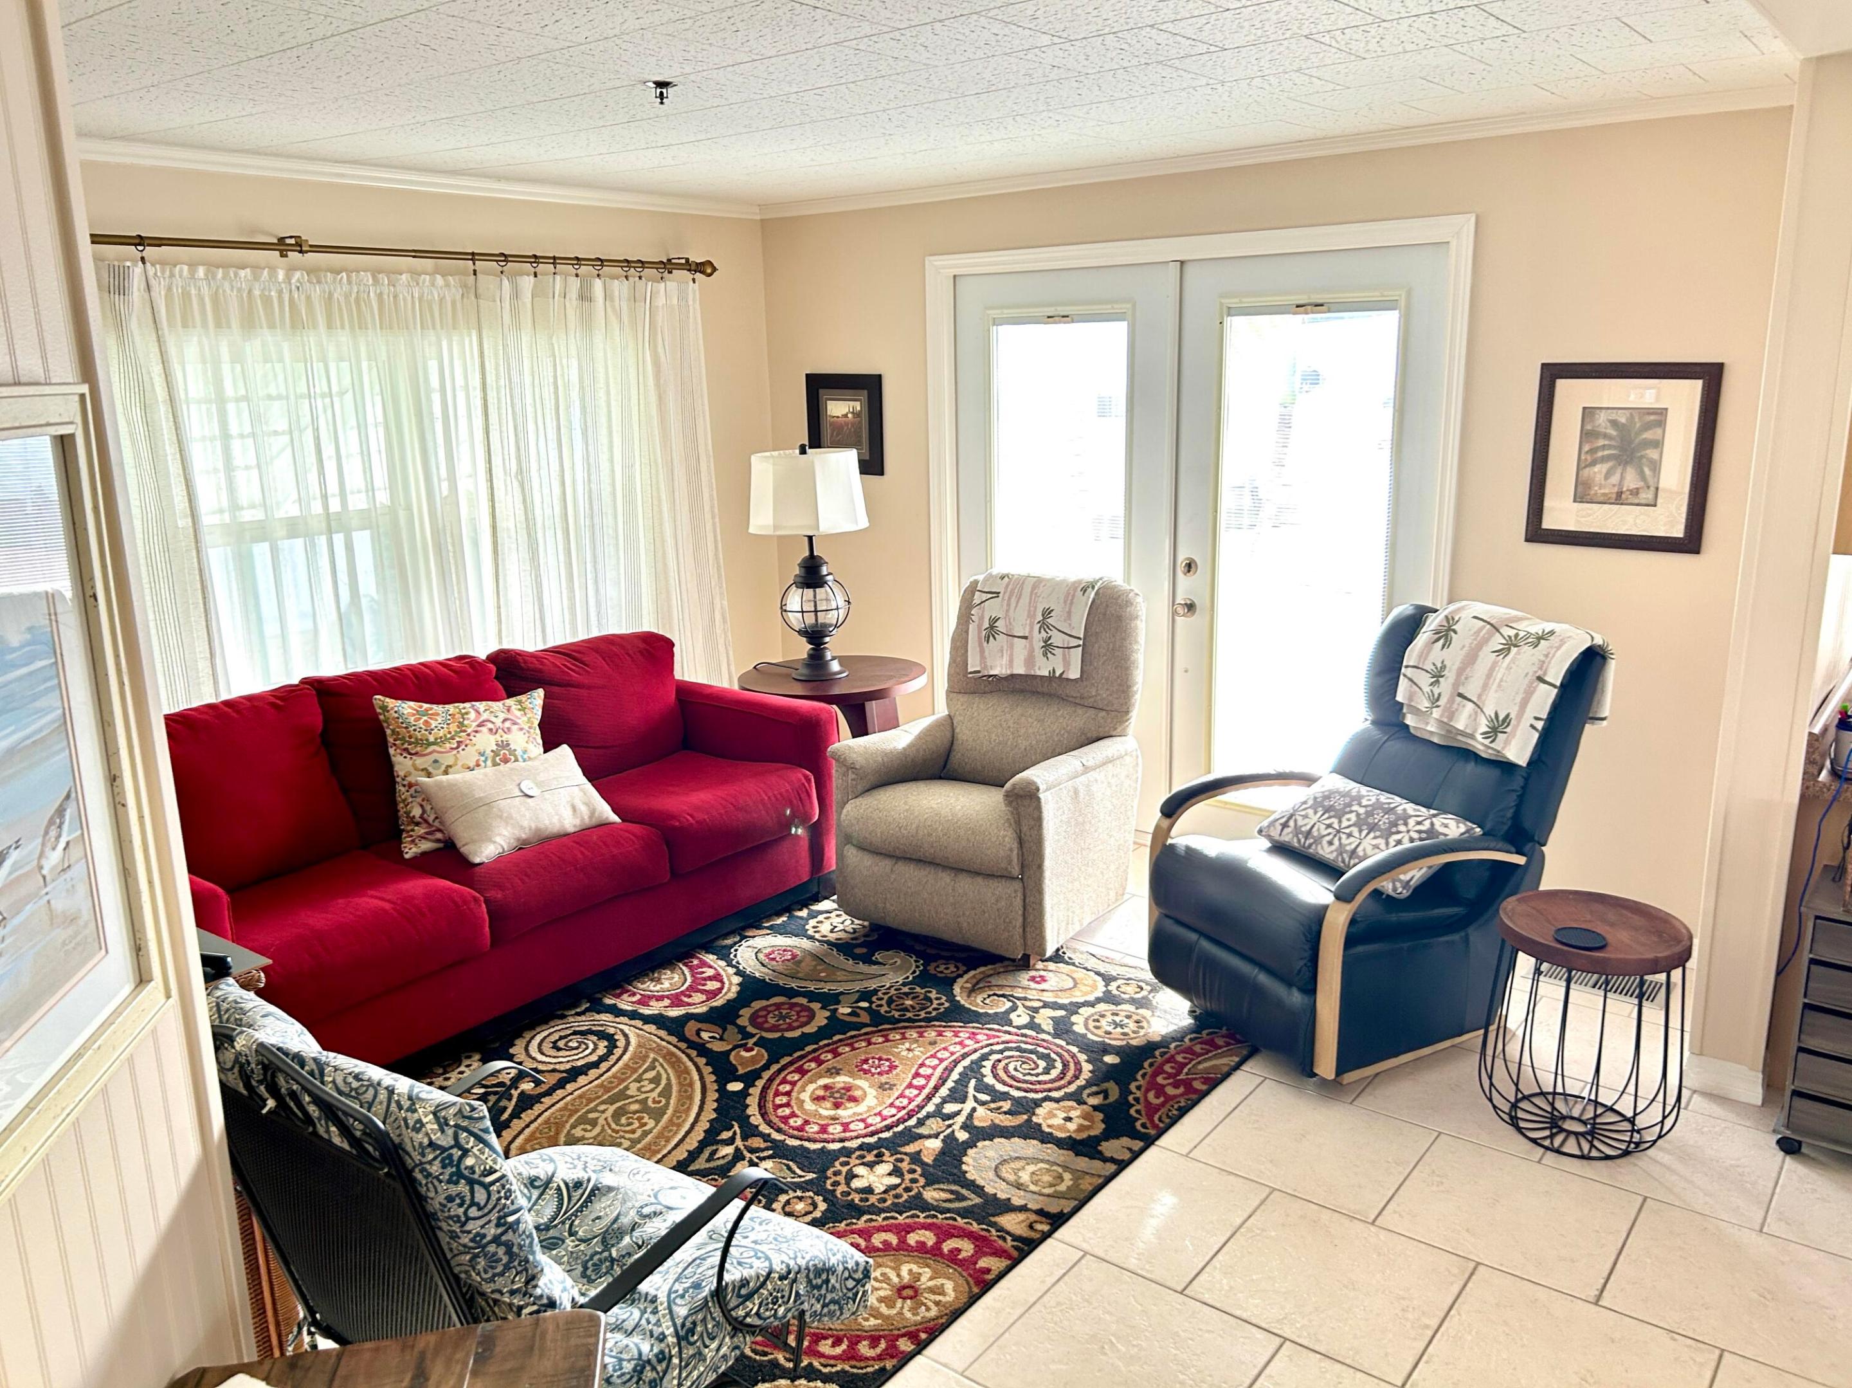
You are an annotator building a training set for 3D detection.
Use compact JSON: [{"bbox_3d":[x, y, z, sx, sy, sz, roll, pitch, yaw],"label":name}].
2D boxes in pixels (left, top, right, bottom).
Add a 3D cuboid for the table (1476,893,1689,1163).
[{"bbox_3d":[1.530,0.771,3.232,0.440,0.510,0.440,9,17,37],"label":"table"}]

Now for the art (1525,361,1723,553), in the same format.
[{"bbox_3d":[1.967,-0.671,3.942,0.465,0.515,0.025,9,17,37],"label":"art"}]

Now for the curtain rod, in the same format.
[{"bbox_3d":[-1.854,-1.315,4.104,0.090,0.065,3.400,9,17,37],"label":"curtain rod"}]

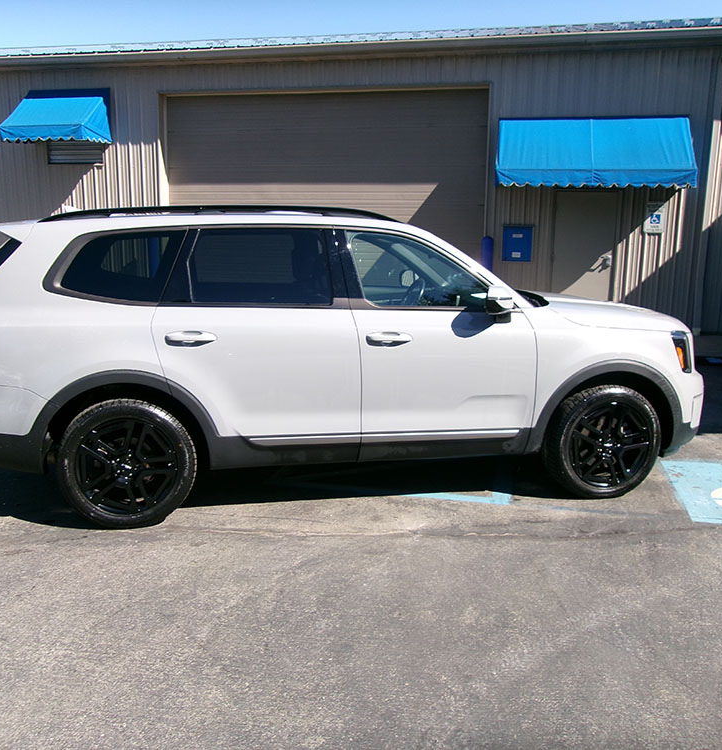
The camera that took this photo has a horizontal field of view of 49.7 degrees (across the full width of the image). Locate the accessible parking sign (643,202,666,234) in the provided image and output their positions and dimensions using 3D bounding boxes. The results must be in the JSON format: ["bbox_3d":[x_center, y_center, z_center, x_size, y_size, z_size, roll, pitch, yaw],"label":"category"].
[{"bbox_3d":[4.428,-2.369,11.764,0.295,0.450,0.020,3,13,12],"label":"accessible parking sign"}]

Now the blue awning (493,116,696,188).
[{"bbox_3d":[3.373,-3.252,11.327,2.720,1.030,0.980,3,13,12],"label":"blue awning"}]

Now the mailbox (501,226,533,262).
[{"bbox_3d":[2.450,-2.052,12.216,0.460,0.560,0.180,3,13,12],"label":"mailbox"}]

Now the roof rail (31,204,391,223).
[{"bbox_3d":[-0.793,-0.921,4.511,2.080,0.110,0.060,-1,12,-10],"label":"roof rail"}]

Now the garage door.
[{"bbox_3d":[-0.661,-2.751,12.985,5.400,3.680,0.080,3,13,12],"label":"garage door"}]

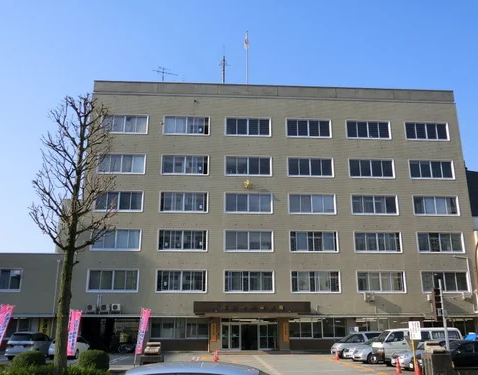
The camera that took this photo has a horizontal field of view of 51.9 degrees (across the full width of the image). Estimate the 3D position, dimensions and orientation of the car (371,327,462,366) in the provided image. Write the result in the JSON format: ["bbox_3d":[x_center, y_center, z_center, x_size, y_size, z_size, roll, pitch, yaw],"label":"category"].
[{"bbox_3d":[10.504,9.403,29.145,4.700,1.980,1.690,1,-17,-3],"label":"car"}]

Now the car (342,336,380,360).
[{"bbox_3d":[9.173,10.271,31.262,4.350,1.490,1.690,2,-17,-7],"label":"car"}]

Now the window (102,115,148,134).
[{"bbox_3d":[-11.312,-6.255,48.579,4.540,1.970,0.200,1,-17,-3],"label":"window"}]

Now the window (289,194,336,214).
[{"bbox_3d":[7.115,1.645,47.406,4.540,1.970,0.200,1,-17,-3],"label":"window"}]

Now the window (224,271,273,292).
[{"bbox_3d":[0.901,8.155,42.681,4.431,1.907,0.200,1,-17,-3],"label":"window"}]

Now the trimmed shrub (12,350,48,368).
[{"bbox_3d":[-7.550,6.288,17.715,1.230,0.850,1.230,1,-17,-3],"label":"trimmed shrub"}]

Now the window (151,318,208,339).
[{"bbox_3d":[-5.124,12.191,42.403,5.024,1.768,0.200,1,-17,-4],"label":"window"}]

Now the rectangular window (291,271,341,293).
[{"bbox_3d":[6.898,8.468,44.139,4.464,1.981,0.200,1,-17,-4],"label":"rectangular window"}]

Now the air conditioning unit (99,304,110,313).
[{"bbox_3d":[-11.450,10.337,41.962,0.810,0.660,0.310,1,-17,-4],"label":"air conditioning unit"}]

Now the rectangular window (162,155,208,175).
[{"bbox_3d":[-5.253,-2.208,48.542,4.680,2.080,0.150,1,-17,-3],"label":"rectangular window"}]

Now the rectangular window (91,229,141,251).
[{"bbox_3d":[-11.051,4.699,44.075,4.464,1.972,0.200,1,-17,-4],"label":"rectangular window"}]

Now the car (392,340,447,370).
[{"bbox_3d":[9.959,8.179,24.229,4.450,1.460,1.720,1,-17,-3],"label":"car"}]

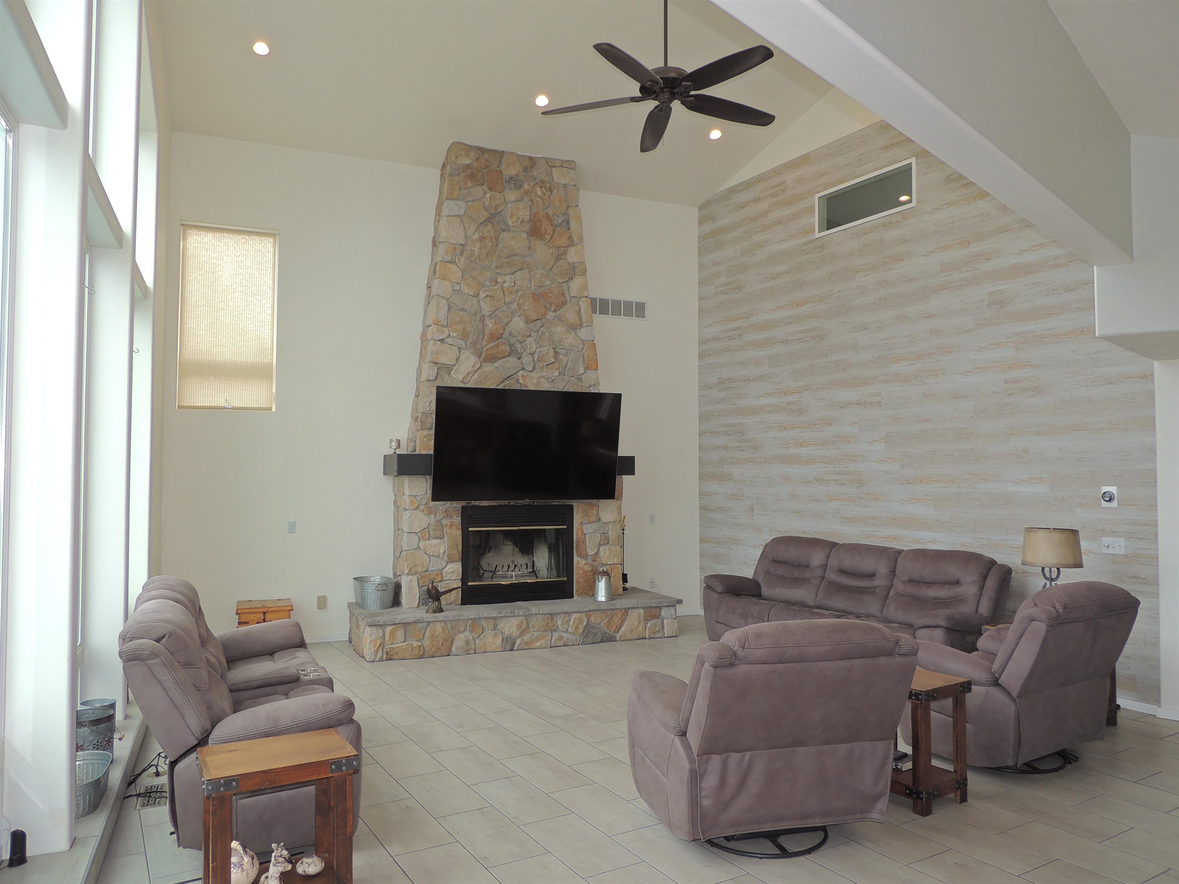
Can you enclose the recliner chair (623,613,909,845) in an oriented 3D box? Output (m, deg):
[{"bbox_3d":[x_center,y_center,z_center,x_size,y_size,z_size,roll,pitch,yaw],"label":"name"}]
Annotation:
[{"bbox_3d":[0.849,1.323,4.029,1.030,1.060,1.050,1,-2,-14],"label":"recliner chair"}]

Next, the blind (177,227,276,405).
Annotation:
[{"bbox_3d":[-3.560,-1.213,8.075,0.852,1.784,0.060,1,-3,-22],"label":"blind"}]

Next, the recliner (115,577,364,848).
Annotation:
[{"bbox_3d":[-1.910,1.325,4.407,1.000,1.080,2.040,1,-3,-26],"label":"recliner"}]

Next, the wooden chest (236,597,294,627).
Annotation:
[{"bbox_3d":[-3.081,1.770,7.749,0.490,0.465,0.470,1,-3,-21],"label":"wooden chest"}]

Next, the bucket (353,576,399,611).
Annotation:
[{"bbox_3d":[-2.131,1.503,8.142,0.440,0.275,0.440,1,-3,-22],"label":"bucket"}]

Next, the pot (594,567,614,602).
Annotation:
[{"bbox_3d":[0.142,1.457,8.388,0.205,0.340,0.205,0,-2,0],"label":"pot"}]

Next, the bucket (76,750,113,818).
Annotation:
[{"bbox_3d":[-2.399,1.603,3.819,0.290,0.165,0.500,1,-3,-24],"label":"bucket"}]

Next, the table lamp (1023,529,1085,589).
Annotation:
[{"bbox_3d":[3.224,0.951,5.685,0.420,0.715,0.420,2,-3,-33],"label":"table lamp"}]

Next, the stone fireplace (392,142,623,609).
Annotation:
[{"bbox_3d":[-0.835,-0.703,8.840,2.400,4.750,0.570,1,-3,-22],"label":"stone fireplace"}]

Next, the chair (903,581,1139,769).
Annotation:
[{"bbox_3d":[2.481,1.329,4.855,1.000,1.050,1.070,1,-3,-31],"label":"chair"}]

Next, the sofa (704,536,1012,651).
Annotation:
[{"bbox_3d":[2.265,1.433,7.212,1.030,1.030,2.580,1,-3,-32],"label":"sofa"}]

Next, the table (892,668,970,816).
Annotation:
[{"bbox_3d":[1.656,1.526,4.273,0.388,0.610,0.510,1,-3,-31],"label":"table"}]

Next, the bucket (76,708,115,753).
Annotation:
[{"bbox_3d":[-2.629,1.565,4.261,0.260,0.275,0.260,1,-3,-31],"label":"bucket"}]

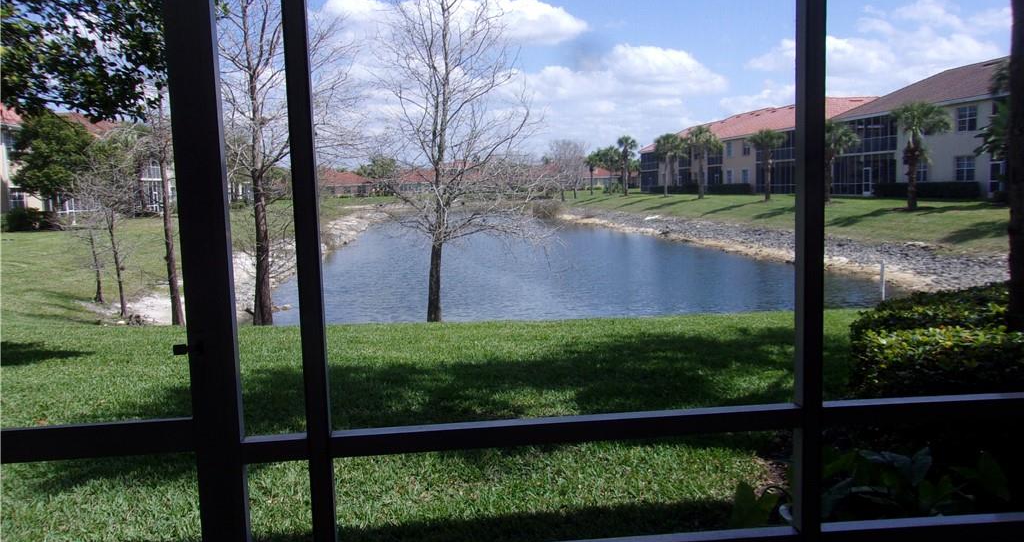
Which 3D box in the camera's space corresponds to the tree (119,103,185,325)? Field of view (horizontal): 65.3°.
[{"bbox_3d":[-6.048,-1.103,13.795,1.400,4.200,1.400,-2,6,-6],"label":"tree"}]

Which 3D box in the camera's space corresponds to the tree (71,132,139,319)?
[{"bbox_3d":[-7.560,-0.829,14.831,1.300,3.490,1.300,-2,6,-6],"label":"tree"}]

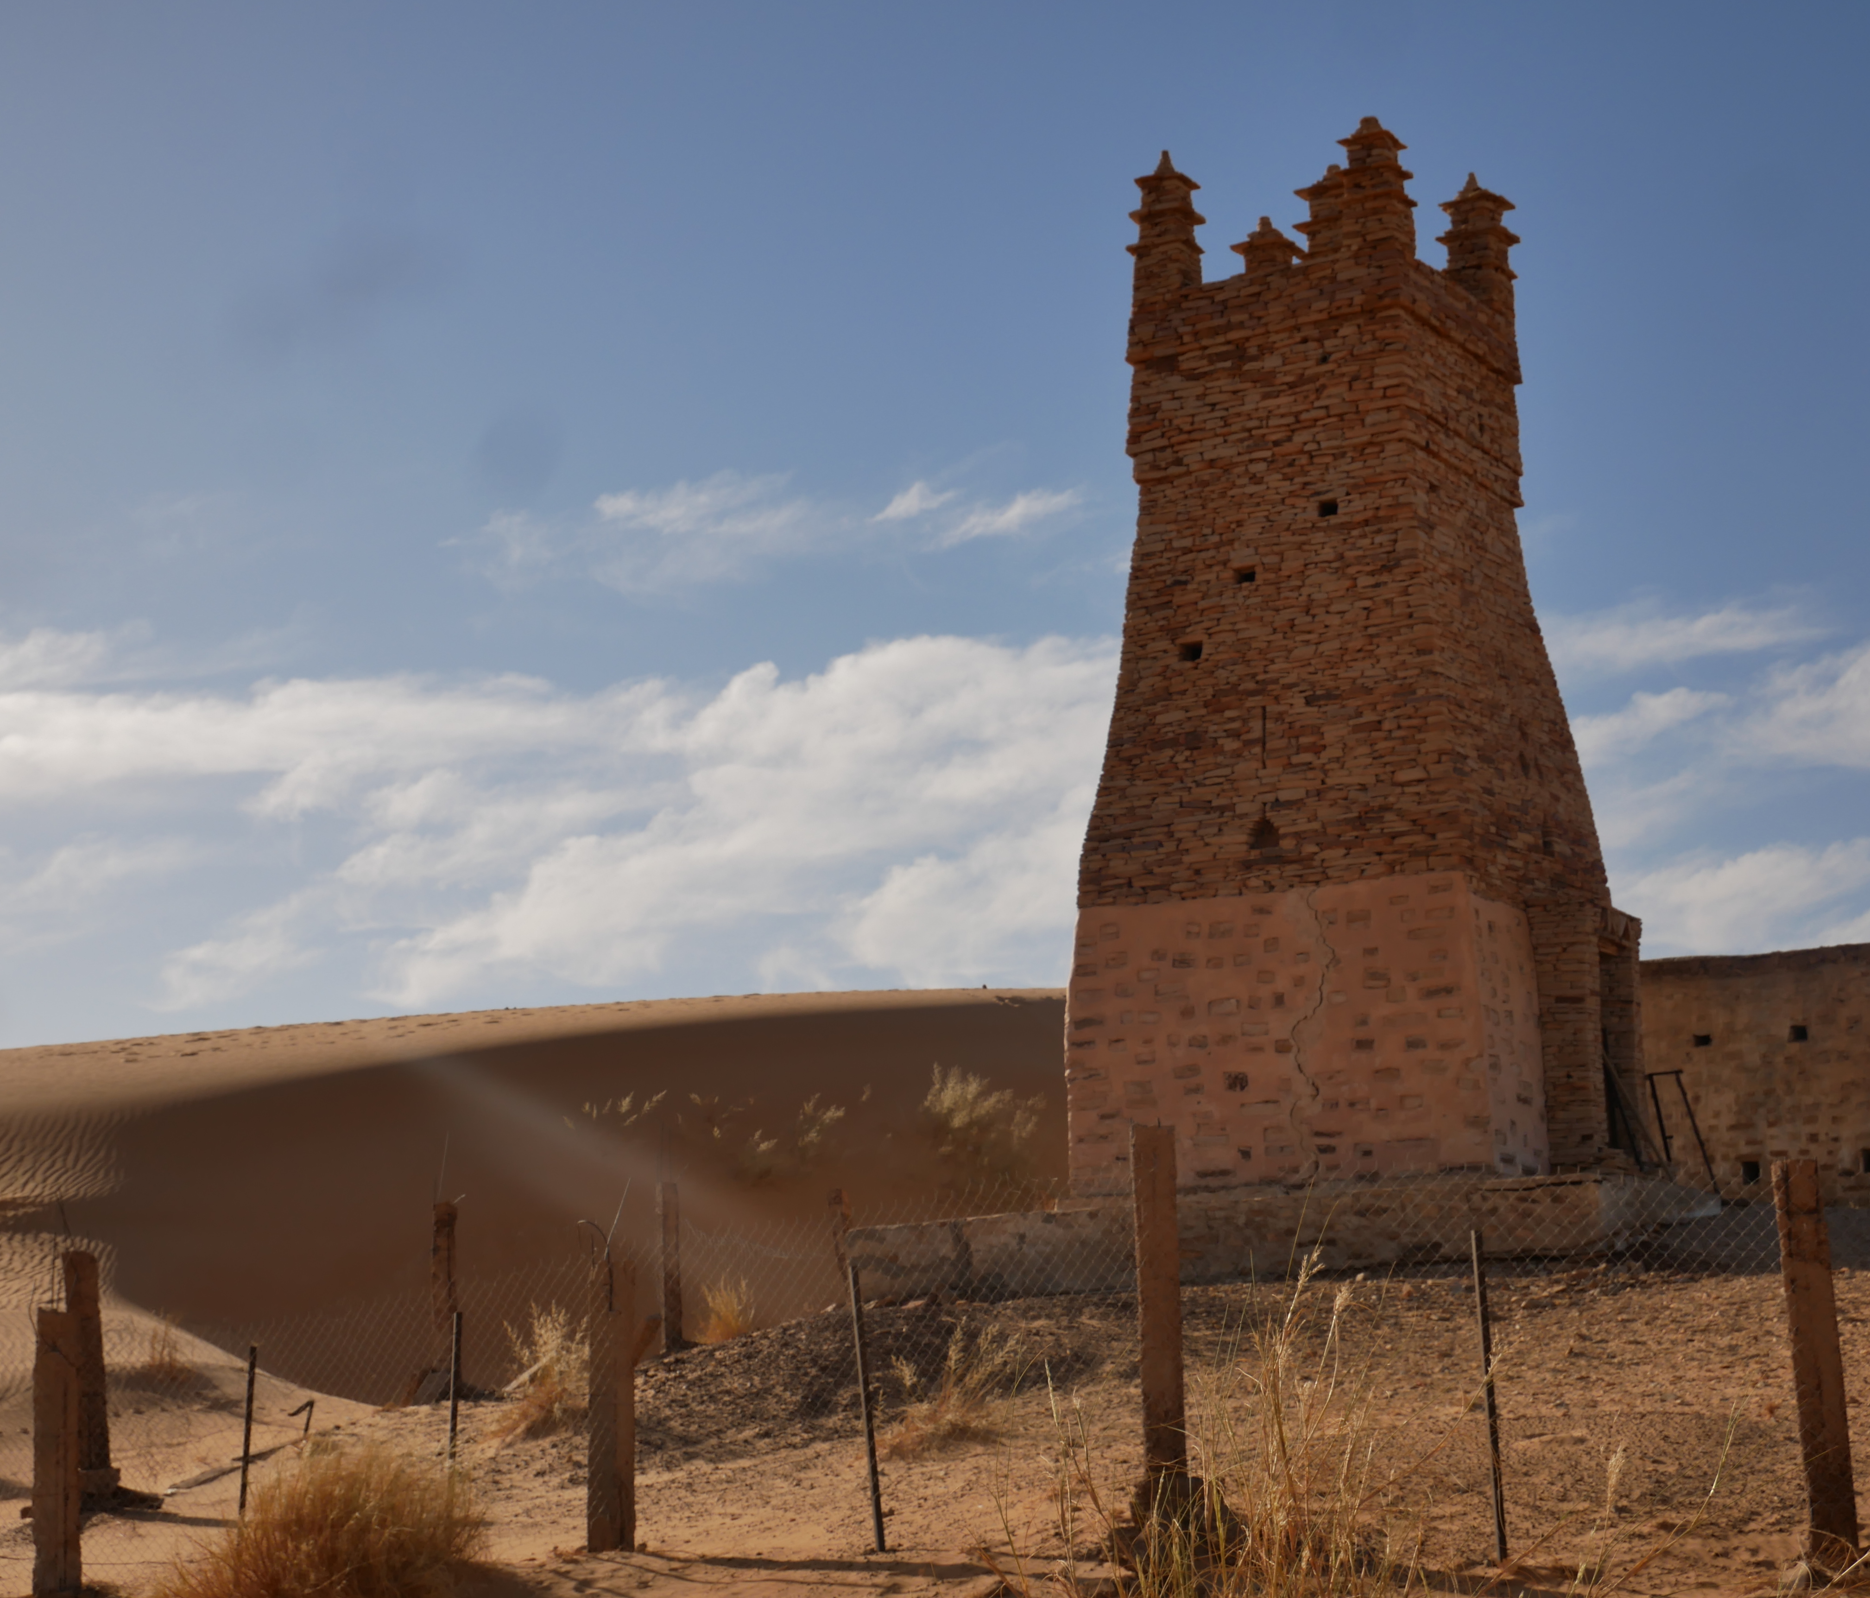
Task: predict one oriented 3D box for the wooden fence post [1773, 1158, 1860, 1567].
[{"bbox_3d":[3.293,2.099,12.411,0.145,1.486,0.145,-3,-9,-5],"label":"wooden fence post"}]

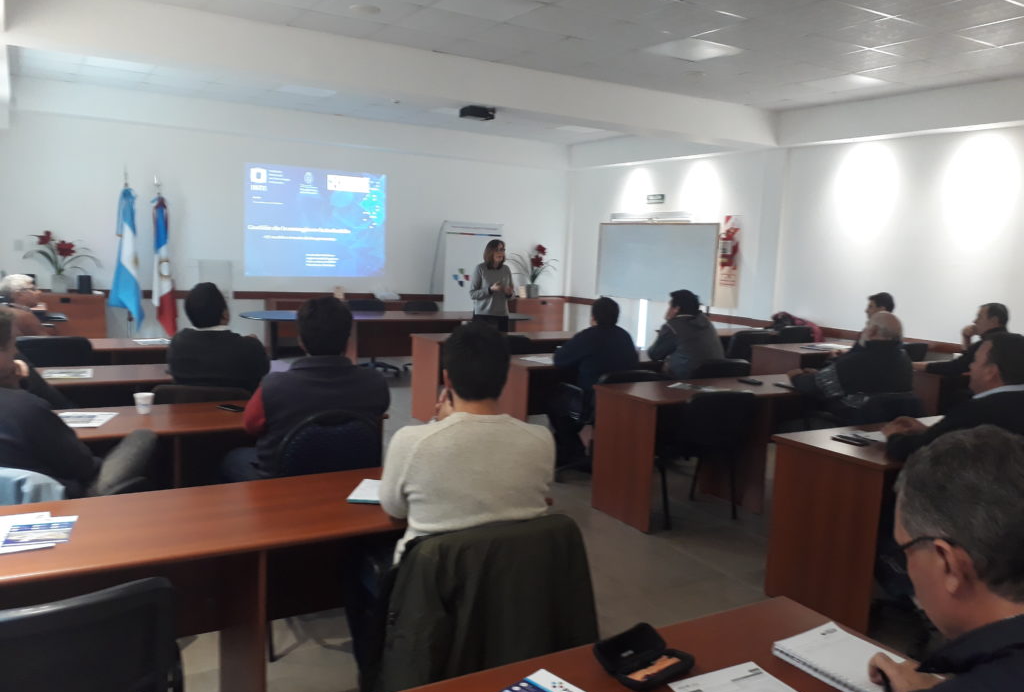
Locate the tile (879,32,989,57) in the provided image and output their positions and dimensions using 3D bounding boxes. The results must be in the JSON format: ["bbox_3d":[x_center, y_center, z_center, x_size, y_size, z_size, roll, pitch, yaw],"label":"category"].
[{"bbox_3d":[3.077,-2.188,5.827,0.610,0.020,0.610,-2,9,-30],"label":"tile"}]

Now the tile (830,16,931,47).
[{"bbox_3d":[2.536,-2.162,5.506,0.610,0.020,0.600,-2,9,-31],"label":"tile"}]

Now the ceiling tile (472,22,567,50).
[{"bbox_3d":[0.043,-2.361,6.118,0.602,0.020,0.596,-2,9,-31],"label":"ceiling tile"}]

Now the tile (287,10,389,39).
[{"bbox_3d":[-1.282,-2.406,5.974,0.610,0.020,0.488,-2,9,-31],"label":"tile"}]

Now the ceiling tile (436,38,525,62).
[{"bbox_3d":[-0.230,-2.462,6.691,0.610,0.020,0.580,-2,9,-30],"label":"ceiling tile"}]

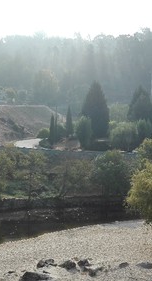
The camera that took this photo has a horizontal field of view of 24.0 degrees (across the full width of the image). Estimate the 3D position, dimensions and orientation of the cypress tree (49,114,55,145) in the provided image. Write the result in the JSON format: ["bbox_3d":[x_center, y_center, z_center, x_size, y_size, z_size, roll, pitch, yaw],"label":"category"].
[{"bbox_3d":[-7.598,-3.412,111.000,1.857,9.304,1.857,0,4,-4],"label":"cypress tree"}]

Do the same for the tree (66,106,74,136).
[{"bbox_3d":[-1.783,-6.158,116.000,2.593,9.723,2.593,0,4,-1],"label":"tree"}]

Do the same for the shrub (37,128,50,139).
[{"bbox_3d":[-10.897,-2.347,120.000,4.675,3.353,4.207,0,4,-5],"label":"shrub"}]

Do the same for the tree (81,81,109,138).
[{"bbox_3d":[5.893,-9.874,114.000,8.907,18.474,8.907,0,4,3],"label":"tree"}]

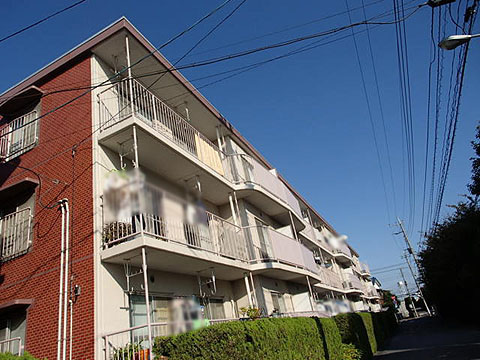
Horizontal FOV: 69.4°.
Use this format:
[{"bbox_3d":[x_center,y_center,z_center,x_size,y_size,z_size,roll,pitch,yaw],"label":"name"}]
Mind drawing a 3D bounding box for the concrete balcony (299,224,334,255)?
[{"bbox_3d":[4.570,3.854,22.545,1.010,1.320,10.140,-21,-26,18],"label":"concrete balcony"}]

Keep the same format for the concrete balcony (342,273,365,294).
[{"bbox_3d":[9.497,8.736,28.801,0.900,1.360,7.330,-21,-26,18],"label":"concrete balcony"}]

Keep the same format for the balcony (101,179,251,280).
[{"bbox_3d":[-1.247,1.536,8.732,1.030,1.350,4.910,-21,-26,18],"label":"balcony"}]

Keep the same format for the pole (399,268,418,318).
[{"bbox_3d":[26.908,17.910,55.283,0.400,7.480,0.400,-21,-26,18],"label":"pole"}]

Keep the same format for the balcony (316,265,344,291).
[{"bbox_3d":[5.563,5.994,21.517,0.140,1.050,9.940,-21,-26,18],"label":"balcony"}]

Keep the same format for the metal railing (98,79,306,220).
[{"bbox_3d":[0.051,0.112,12.851,1.660,1.110,12.120,-21,-26,18],"label":"metal railing"}]

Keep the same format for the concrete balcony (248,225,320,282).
[{"bbox_3d":[1.919,3.143,13.623,0.900,1.400,7.410,-21,-26,18],"label":"concrete balcony"}]

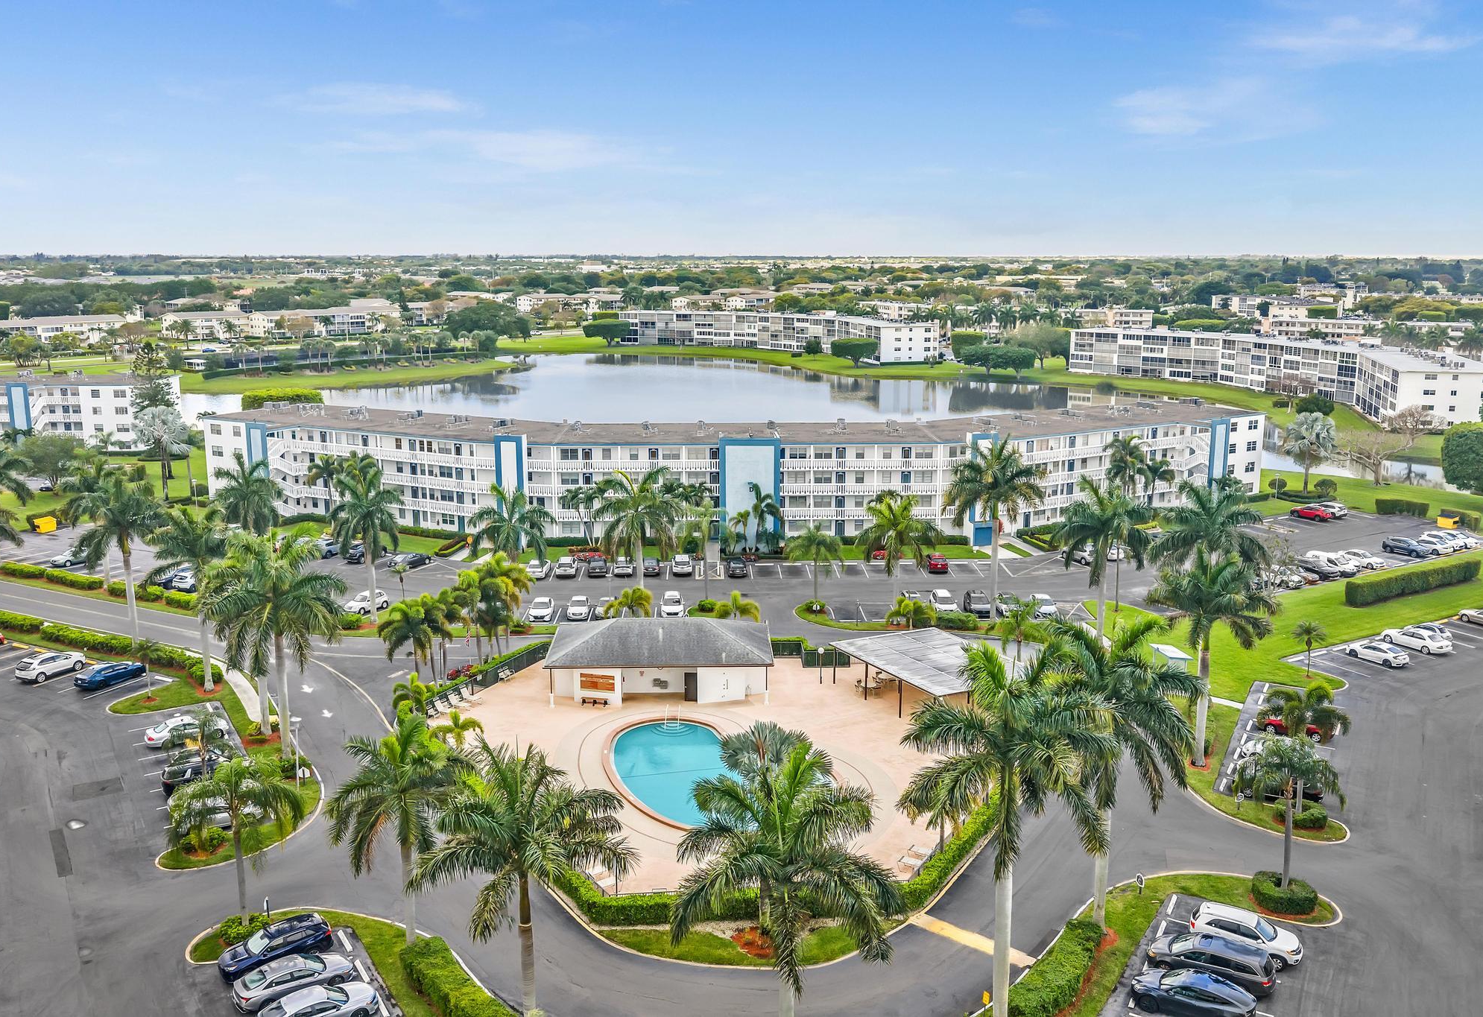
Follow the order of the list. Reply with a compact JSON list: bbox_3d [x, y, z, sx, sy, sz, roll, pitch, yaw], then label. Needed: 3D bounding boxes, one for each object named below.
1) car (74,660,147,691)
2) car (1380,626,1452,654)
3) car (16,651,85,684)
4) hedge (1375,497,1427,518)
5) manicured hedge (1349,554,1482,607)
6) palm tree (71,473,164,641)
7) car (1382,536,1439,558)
[{"bbox_3d":[-46.864,12.247,88.232,1.840,1.450,4.880,6,14,27],"label":"car"},{"bbox_3d":[53.723,10.416,94.517,1.830,1.480,4.850,-7,14,-31],"label":"car"},{"bbox_3d":[-50.988,11.564,87.742,1.880,1.630,4.650,6,13,26],"label":"car"},{"bbox_3d":[79.100,-0.081,142.045,5.600,1.750,1.500,6,14,26],"label":"hedge"},{"bbox_3d":[61.895,6.655,109.947,18.200,2.050,1.750,-6,14,-27],"label":"manicured hedge"},{"bbox_3d":[-47.642,4.253,91.544,7.110,14.250,7.110,0,12,0],"label":"palm tree"},{"bbox_3d":[70.991,4.108,126.728,1.840,1.650,4.500,-9,15,-37],"label":"car"}]

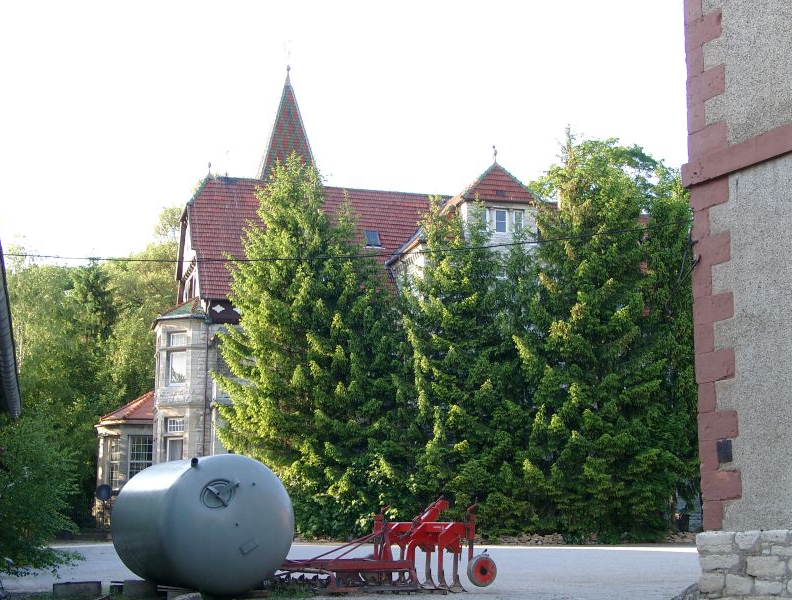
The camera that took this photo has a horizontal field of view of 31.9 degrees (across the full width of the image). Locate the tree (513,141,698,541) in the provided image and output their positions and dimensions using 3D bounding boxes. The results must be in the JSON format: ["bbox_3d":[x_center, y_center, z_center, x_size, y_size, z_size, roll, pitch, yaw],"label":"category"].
[{"bbox_3d":[8.747,1.303,57.654,7.170,17.160,6.500,0,-10,0],"label":"tree"}]

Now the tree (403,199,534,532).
[{"bbox_3d":[3.027,2.675,57.917,5.400,14.230,5.200,0,-10,0],"label":"tree"}]

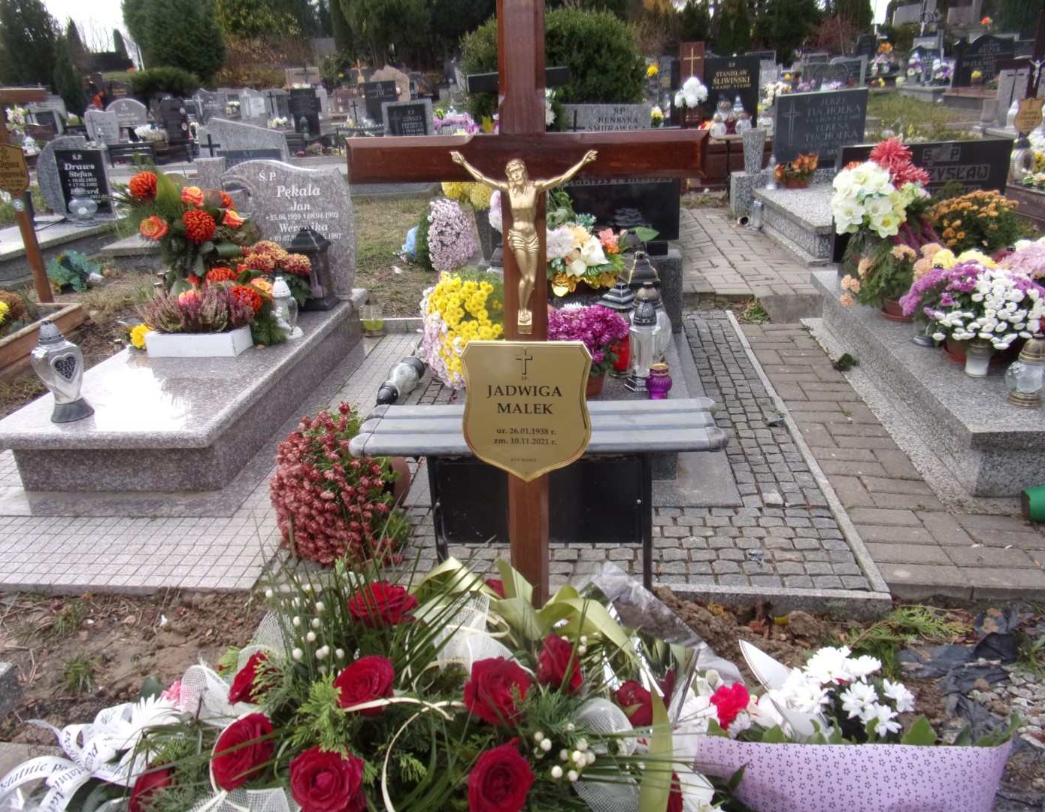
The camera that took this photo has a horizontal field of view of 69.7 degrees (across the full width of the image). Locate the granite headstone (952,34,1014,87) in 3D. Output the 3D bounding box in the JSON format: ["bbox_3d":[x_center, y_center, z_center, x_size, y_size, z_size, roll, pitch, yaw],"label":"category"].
[{"bbox_3d":[6.946,-5.201,11.300,0.800,0.660,0.110,0,20,6],"label":"granite headstone"}]

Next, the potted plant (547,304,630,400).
[{"bbox_3d":[0.196,-0.192,2.577,0.360,0.310,0.340,0,23,5],"label":"potted plant"}]

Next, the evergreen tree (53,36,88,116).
[{"bbox_3d":[-10.286,-7.437,17.079,0.700,1.850,0.700,0,23,5],"label":"evergreen tree"}]

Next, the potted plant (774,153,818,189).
[{"bbox_3d":[2.096,-1.800,5.750,0.330,0.260,0.240,0,23,5],"label":"potted plant"}]

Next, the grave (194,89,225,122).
[{"bbox_3d":[-6.643,-6.382,16.000,0.640,0.720,0.110,-1,21,6],"label":"grave"}]

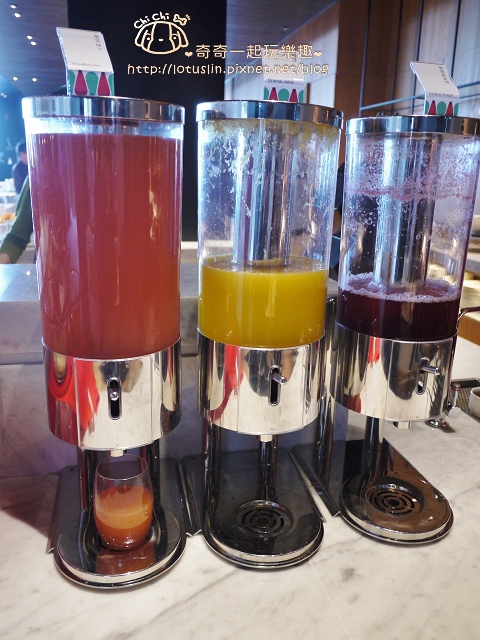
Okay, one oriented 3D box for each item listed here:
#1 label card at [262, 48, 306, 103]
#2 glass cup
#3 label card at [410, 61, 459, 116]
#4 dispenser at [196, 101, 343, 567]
[{"bbox_3d":[0.057,-0.322,0.691,0.053,0.079,0.051,0,17,-4],"label":"label card"},{"bbox_3d":[-0.158,0.251,0.708,0.079,0.115,0.079,-2,18,-12],"label":"glass cup"},{"bbox_3d":[0.273,-0.320,0.728,0.053,0.081,0.047,-2,18,-13],"label":"label card"},{"bbox_3d":[0.034,0.010,0.745,0.198,0.589,0.285,-2,18,-11],"label":"dispenser"}]

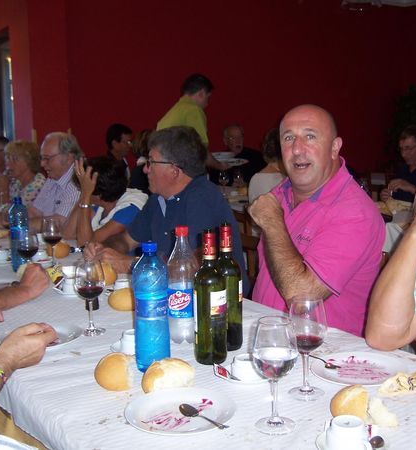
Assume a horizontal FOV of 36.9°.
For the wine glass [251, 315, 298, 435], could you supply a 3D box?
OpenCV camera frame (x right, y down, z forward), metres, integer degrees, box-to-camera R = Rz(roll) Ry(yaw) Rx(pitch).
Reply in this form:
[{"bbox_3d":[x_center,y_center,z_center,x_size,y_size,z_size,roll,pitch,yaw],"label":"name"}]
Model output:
[{"bbox_3d":[0.123,0.273,1.145,0.087,0.201,0.087,-1,8,0],"label":"wine glass"}]

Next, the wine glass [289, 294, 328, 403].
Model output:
[{"bbox_3d":[0.194,0.239,1.208,0.075,0.187,0.075,-1,8,0],"label":"wine glass"}]

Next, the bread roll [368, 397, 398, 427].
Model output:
[{"bbox_3d":[0.309,0.329,1.100,0.055,0.038,0.055,-1,8,0],"label":"bread roll"}]

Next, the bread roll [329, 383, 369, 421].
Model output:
[{"bbox_3d":[0.252,0.318,1.110,0.072,0.058,0.075,-1,8,0],"label":"bread roll"}]

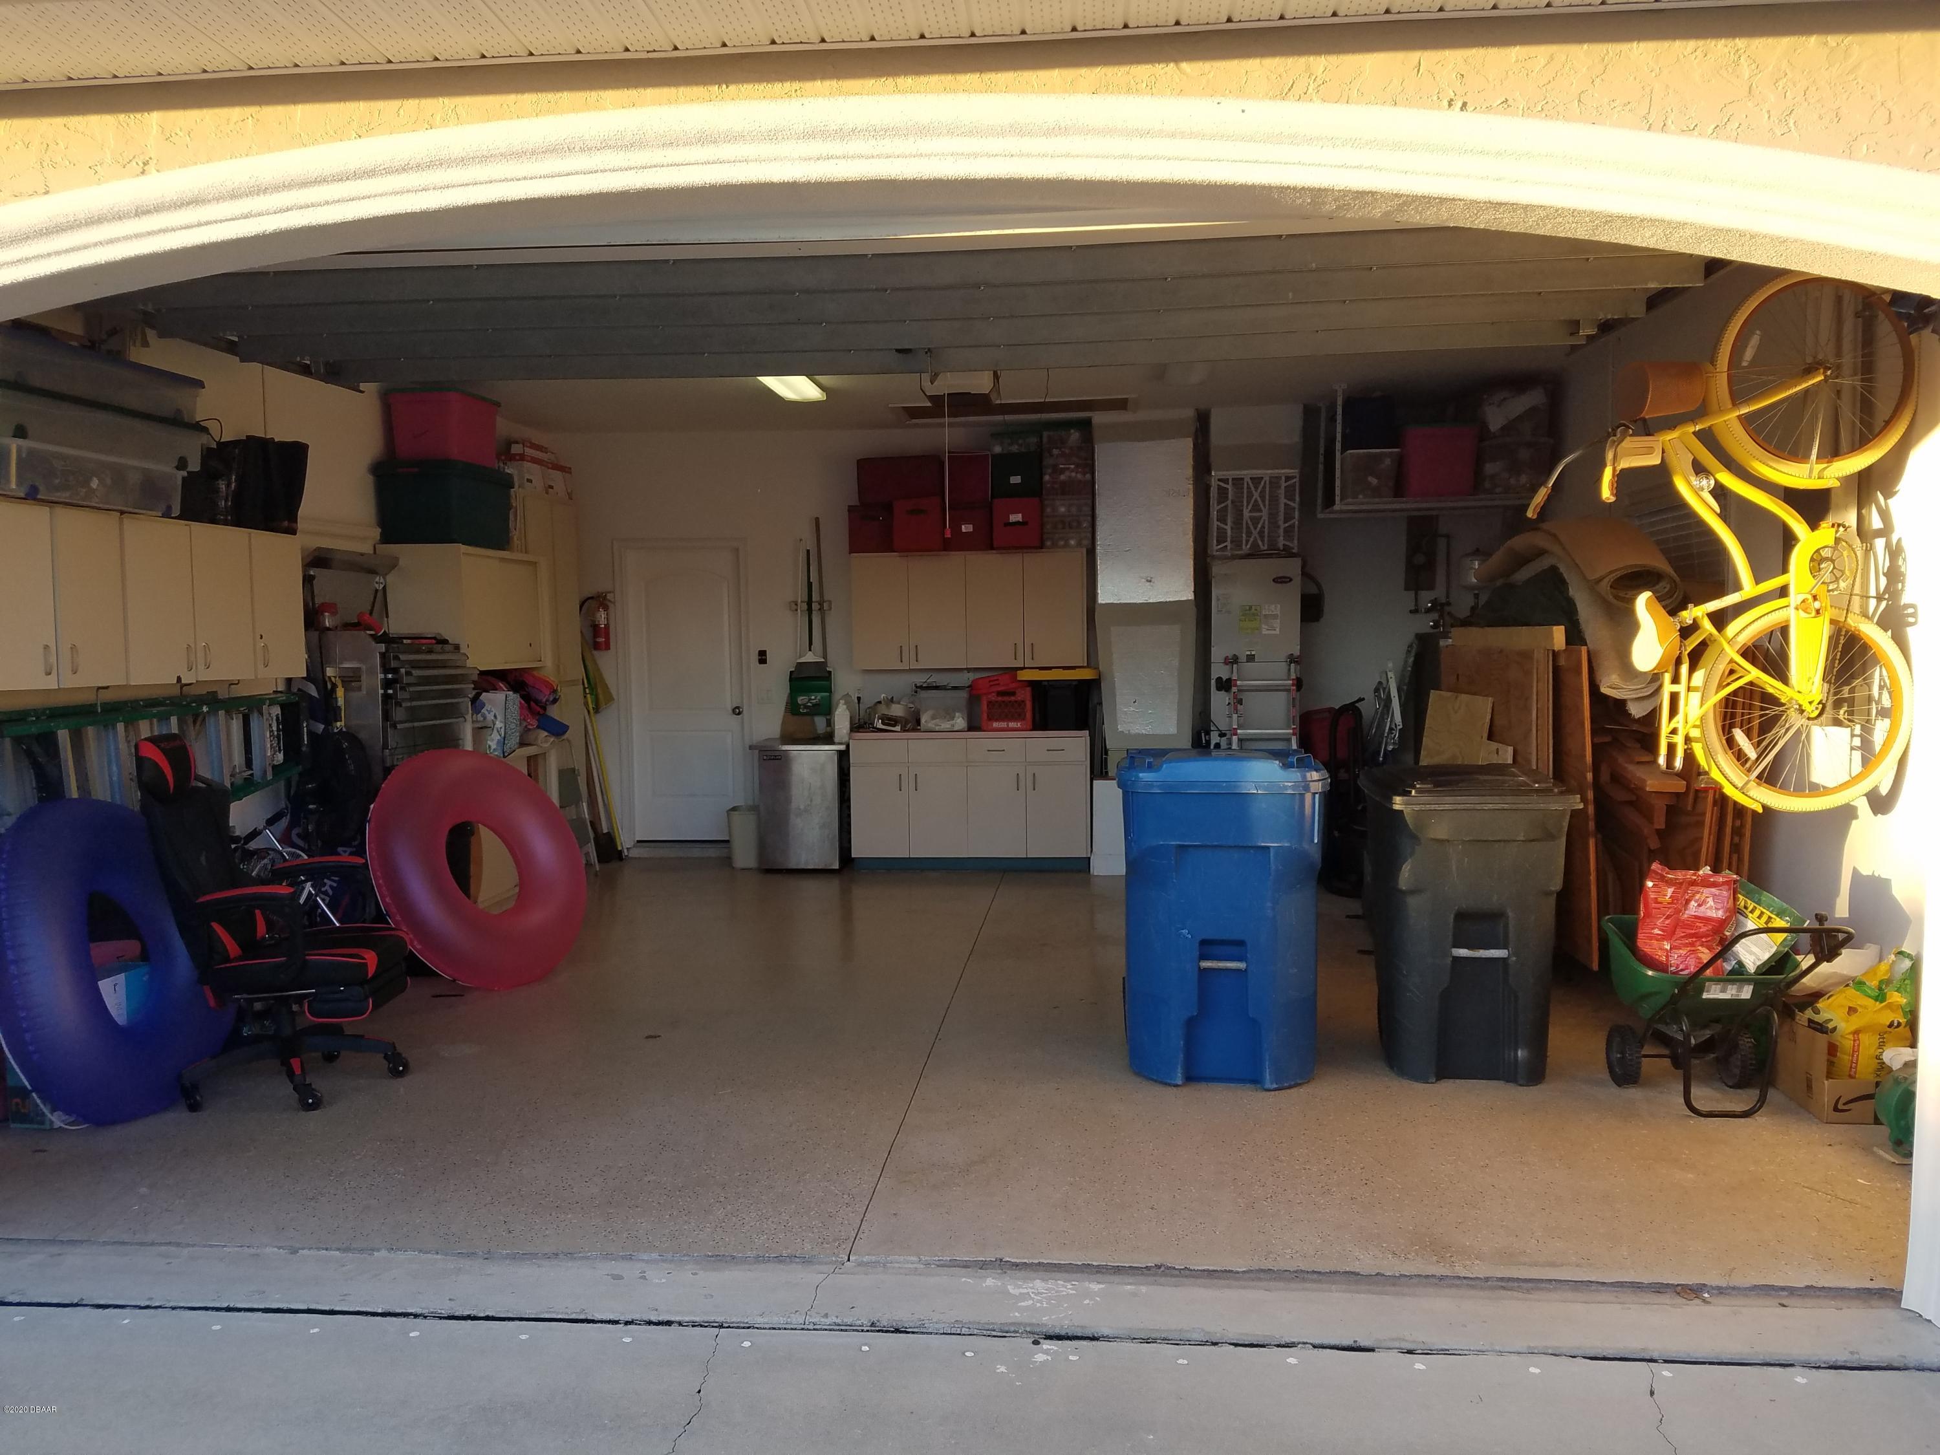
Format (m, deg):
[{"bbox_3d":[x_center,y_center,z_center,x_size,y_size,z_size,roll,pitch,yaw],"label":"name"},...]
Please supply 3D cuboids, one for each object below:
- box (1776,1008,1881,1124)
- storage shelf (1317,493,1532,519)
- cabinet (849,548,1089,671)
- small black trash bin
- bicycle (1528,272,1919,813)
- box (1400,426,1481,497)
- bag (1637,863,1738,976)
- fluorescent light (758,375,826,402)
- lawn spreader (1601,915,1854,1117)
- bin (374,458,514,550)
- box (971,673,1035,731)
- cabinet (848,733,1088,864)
[{"bbox_3d":[2.769,1.033,4.577,0.335,0.310,0.390,0,3,5],"label":"box"},{"bbox_3d":[2.758,-1.347,8.863,1.160,0.080,0.700,0,3,5],"label":"storage shelf"},{"bbox_3d":[0.011,-0.774,9.758,1.544,0.765,0.380,0,3,5],"label":"cabinet"},{"bbox_3d":[1.742,0.647,5.149,0.620,1.040,0.770,0,3,9],"label":"small black trash bin"},{"bbox_3d":[2.436,-0.570,4.618,1.063,1.693,0.700,0,3,5],"label":"bicycle"},{"bbox_3d":[2.785,-1.578,8.831,0.451,0.414,0.570,0,3,5],"label":"box"},{"bbox_3d":[2.338,0.657,4.747,0.320,0.390,0.170,6,1,30],"label":"bag"},{"bbox_3d":[-0.987,-1.867,7.691,0.250,0.085,1.220,0,3,5],"label":"fluorescent light"},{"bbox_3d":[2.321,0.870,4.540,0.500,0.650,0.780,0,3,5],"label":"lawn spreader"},{"bbox_3d":[-2.859,-1.180,7.959,0.440,0.450,0.790,0,3,5],"label":"bin"},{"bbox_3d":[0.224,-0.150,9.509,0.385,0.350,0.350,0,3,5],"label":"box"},{"bbox_3d":[0.025,0.453,9.643,1.540,0.885,0.610,0,3,5],"label":"cabinet"}]

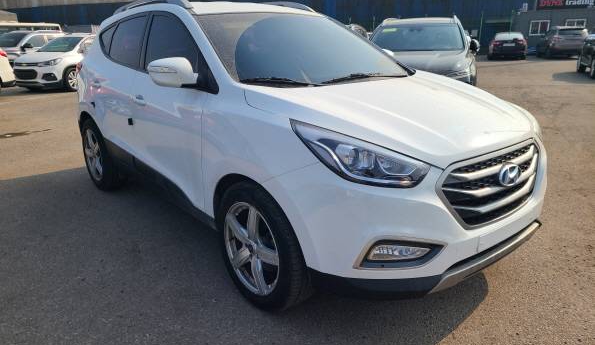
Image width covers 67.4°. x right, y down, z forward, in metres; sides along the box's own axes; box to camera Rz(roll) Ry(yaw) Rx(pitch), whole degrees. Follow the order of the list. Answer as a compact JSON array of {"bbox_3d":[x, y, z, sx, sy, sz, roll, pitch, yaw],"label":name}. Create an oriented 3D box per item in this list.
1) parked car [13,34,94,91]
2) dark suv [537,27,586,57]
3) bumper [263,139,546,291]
[{"bbox_3d":[-7.060,-3.670,14.590,1.780,1.650,4.250,5,18,20],"label":"parked car"},{"bbox_3d":[15.350,-7.600,26.050,1.870,1.680,4.580,4,17,17],"label":"dark suv"},{"bbox_3d":[0.778,0.123,2.344,1.800,0.700,0.700,-14,21,-37],"label":"bumper"}]

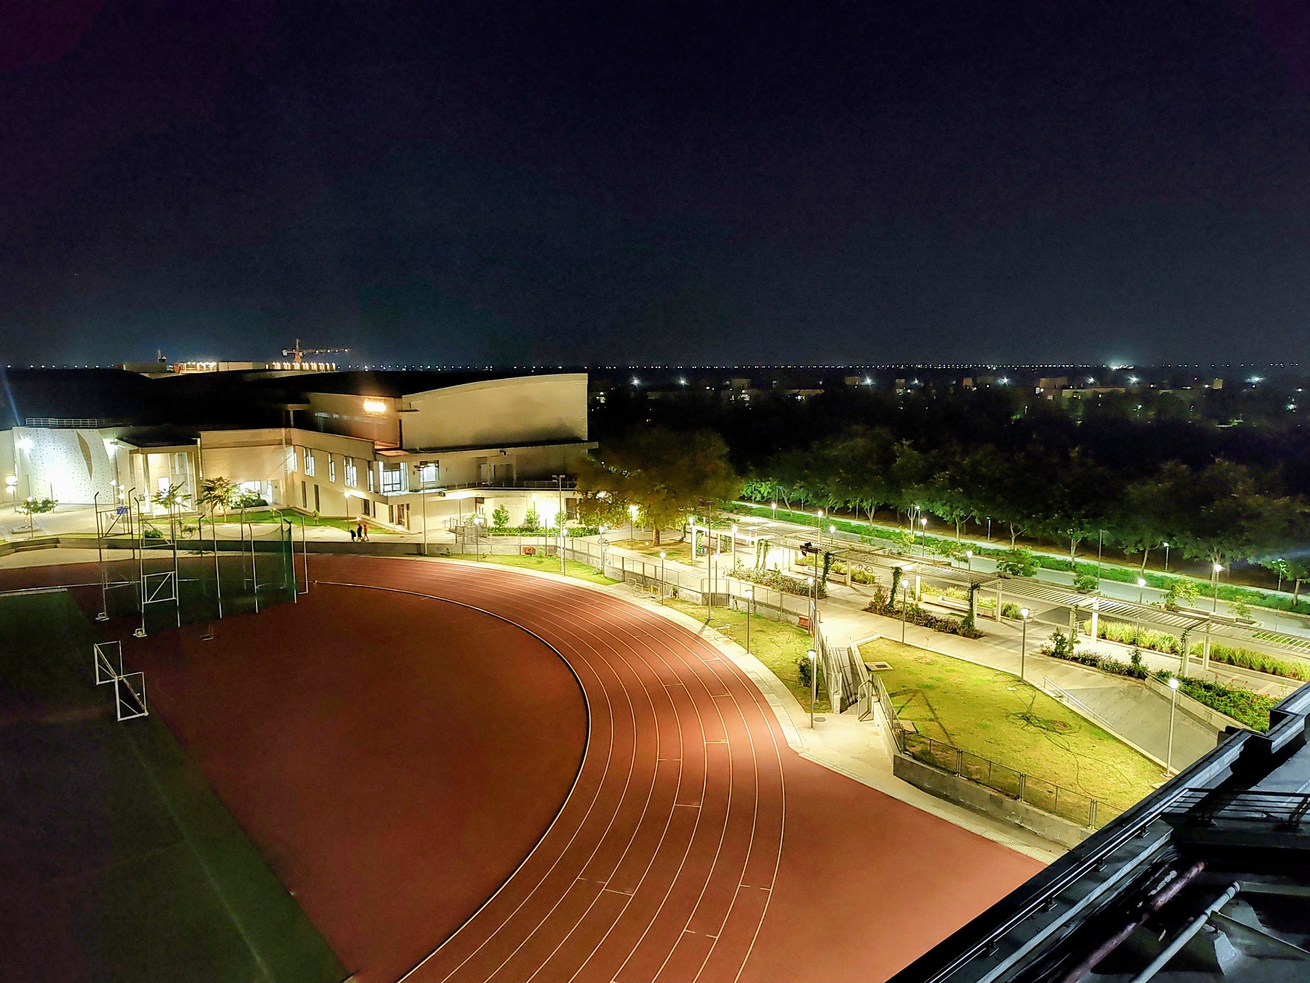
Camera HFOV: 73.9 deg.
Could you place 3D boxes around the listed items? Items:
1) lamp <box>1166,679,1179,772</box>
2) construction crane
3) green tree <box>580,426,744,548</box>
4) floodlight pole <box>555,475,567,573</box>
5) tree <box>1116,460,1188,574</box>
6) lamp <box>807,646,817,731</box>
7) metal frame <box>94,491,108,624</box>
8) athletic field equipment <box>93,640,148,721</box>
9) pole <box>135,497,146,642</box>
[{"bbox_3d":[23.162,10.565,38.958,0.550,4.480,0.550,4,9,30],"label":"lamp"},{"bbox_3d":[-179.596,-62.941,462.305,56.000,34.900,3.000,6,10,39],"label":"construction crane"},{"bbox_3d":[0.405,-0.431,90.863,16.600,12.200,15.500,0,8,0],"label":"green tree"},{"bbox_3d":[-9.015,3.186,83.678,1.200,9.350,0.800,6,10,38],"label":"floodlight pole"},{"bbox_3d":[44.296,2.709,77.745,7.600,9.900,7.400,4,9,30],"label":"tree"},{"bbox_3d":[8.613,10.740,47.461,0.550,4.460,0.550,0,8,0],"label":"lamp"},{"bbox_3d":[-43.624,5.178,68.481,0.600,10.000,0.750,4,9,30],"label":"metal frame"},{"bbox_3d":[-32.150,11.230,52.290,1.420,2.500,7.500,-7,11,-40],"label":"athletic field equipment"},{"bbox_3d":[-38.010,5.668,64.156,0.600,10.200,0.750,5,10,35],"label":"pole"}]

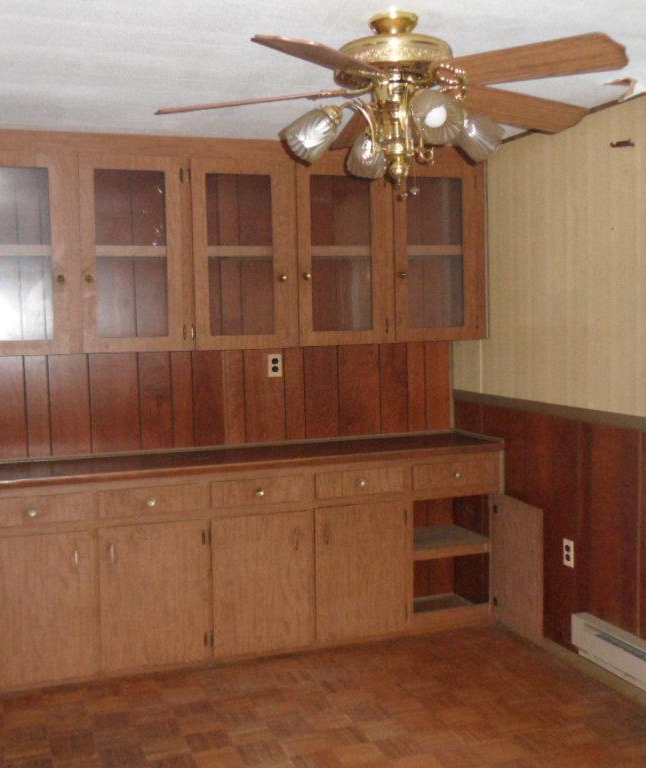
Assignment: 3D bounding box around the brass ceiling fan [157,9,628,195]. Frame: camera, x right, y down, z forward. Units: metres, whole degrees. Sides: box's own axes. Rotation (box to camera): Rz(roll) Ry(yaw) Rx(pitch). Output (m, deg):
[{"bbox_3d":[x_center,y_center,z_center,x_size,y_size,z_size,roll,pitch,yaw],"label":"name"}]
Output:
[{"bbox_3d":[0.181,-0.738,2.408,1.257,0.475,1.257,-3,4,-19],"label":"brass ceiling fan"}]

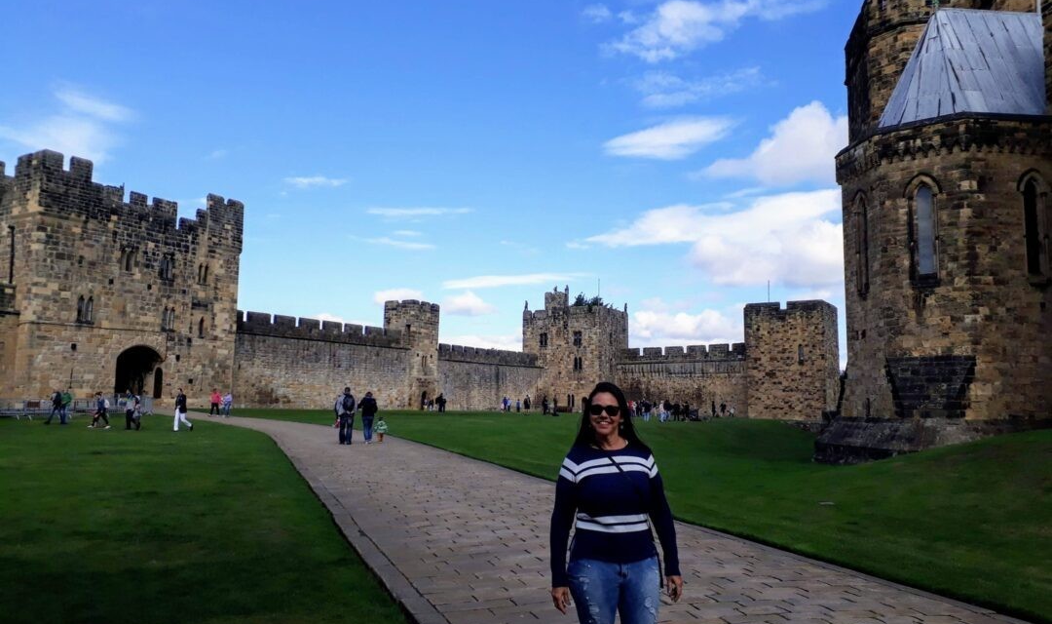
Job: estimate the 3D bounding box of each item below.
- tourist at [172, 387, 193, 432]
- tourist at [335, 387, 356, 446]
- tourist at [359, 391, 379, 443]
[{"bbox_3d":[-13.474,3.853,32.200,0.700,1.700,0.500,2,-6,-17],"label":"tourist"},{"bbox_3d":[-5.681,3.277,25.800,0.600,1.780,0.420,2,-7,-18],"label":"tourist"},{"bbox_3d":[-4.965,3.332,25.800,0.580,1.630,0.380,2,-6,-13],"label":"tourist"}]

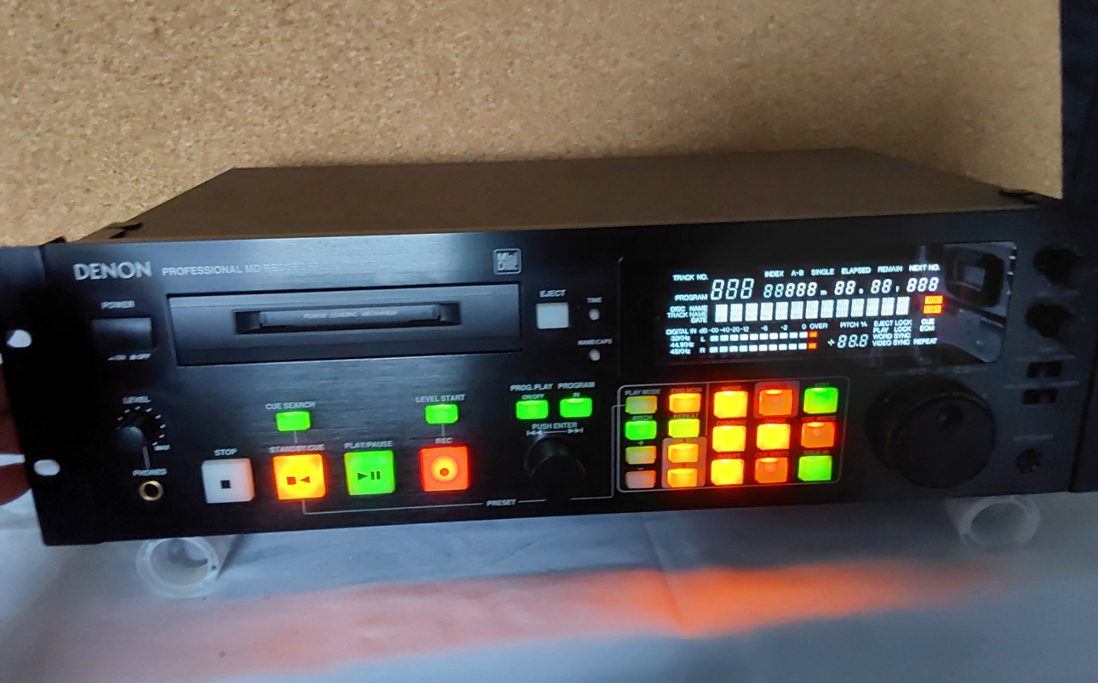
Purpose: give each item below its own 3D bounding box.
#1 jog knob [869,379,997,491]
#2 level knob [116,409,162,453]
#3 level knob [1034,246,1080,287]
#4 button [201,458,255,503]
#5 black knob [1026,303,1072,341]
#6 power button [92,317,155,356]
[{"bbox_3d":[0.169,0.041,0.387,0.047,0.047,0.014,-2,18,-3],"label":"jog knob"},{"bbox_3d":[-0.171,0.038,0.367,0.013,0.013,0.011,-2,18,-3],"label":"level knob"},{"bbox_3d":[0.216,-0.030,0.368,0.013,0.013,0.011,-2,18,-3],"label":"level knob"},{"bbox_3d":[-0.137,0.060,0.380,0.019,0.018,0.004,-2,18,-3],"label":"button"},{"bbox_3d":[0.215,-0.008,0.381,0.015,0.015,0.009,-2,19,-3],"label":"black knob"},{"bbox_3d":[-0.173,-0.002,0.361,0.021,0.013,0.005,-2,19,-3],"label":"power button"}]

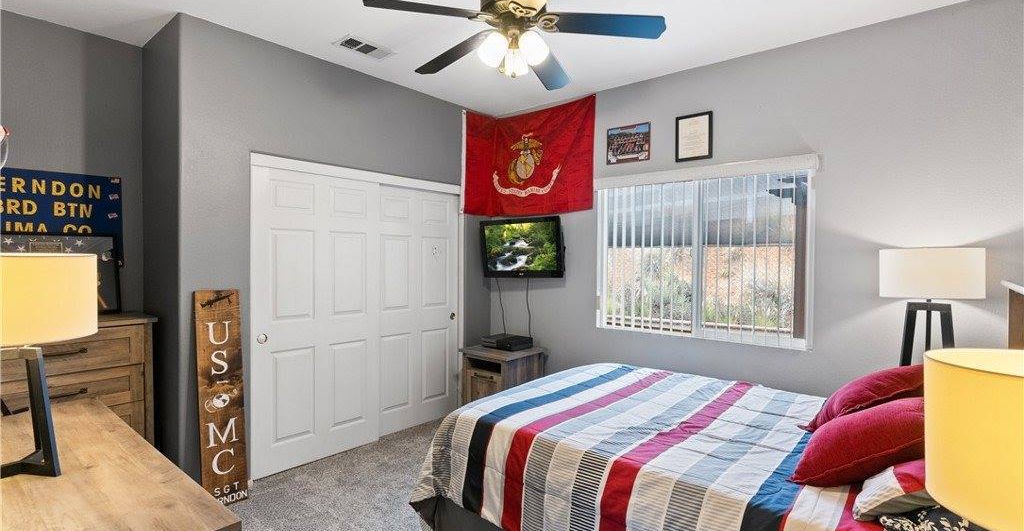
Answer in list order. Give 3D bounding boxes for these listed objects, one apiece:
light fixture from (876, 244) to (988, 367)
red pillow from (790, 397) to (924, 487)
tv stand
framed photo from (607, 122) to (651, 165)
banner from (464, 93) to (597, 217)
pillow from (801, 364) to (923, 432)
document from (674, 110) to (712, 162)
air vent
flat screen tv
[{"bbox_3d":[2.095,0.239,2.430,0.400,0.650,0.400,1,1,40],"label":"light fixture"},{"bbox_3d":[1.180,0.567,1.581,0.450,0.170,0.450,-38,-24,34],"label":"red pillow"},{"bbox_3d":[-0.077,1.042,4.178,0.535,0.610,0.530,1,1,40],"label":"tv stand"},{"bbox_3d":[0.892,-0.934,3.727,0.358,0.280,0.020,1,1,40],"label":"framed photo"},{"bbox_3d":[0.113,-0.926,4.132,1.110,0.920,0.410,1,1,33],"label":"banner"},{"bbox_3d":[1.505,0.562,2.079,0.450,0.170,0.450,0,-33,-50],"label":"pillow"},{"bbox_3d":[1.277,-0.902,3.400,0.256,0.320,0.020,1,1,40],"label":"document"},{"bbox_3d":[-0.948,-1.393,3.137,0.217,0.020,0.360,1,1,40],"label":"air vent"},{"bbox_3d":[0.091,-0.153,4.212,0.785,0.510,0.090,1,8,31],"label":"flat screen tv"}]

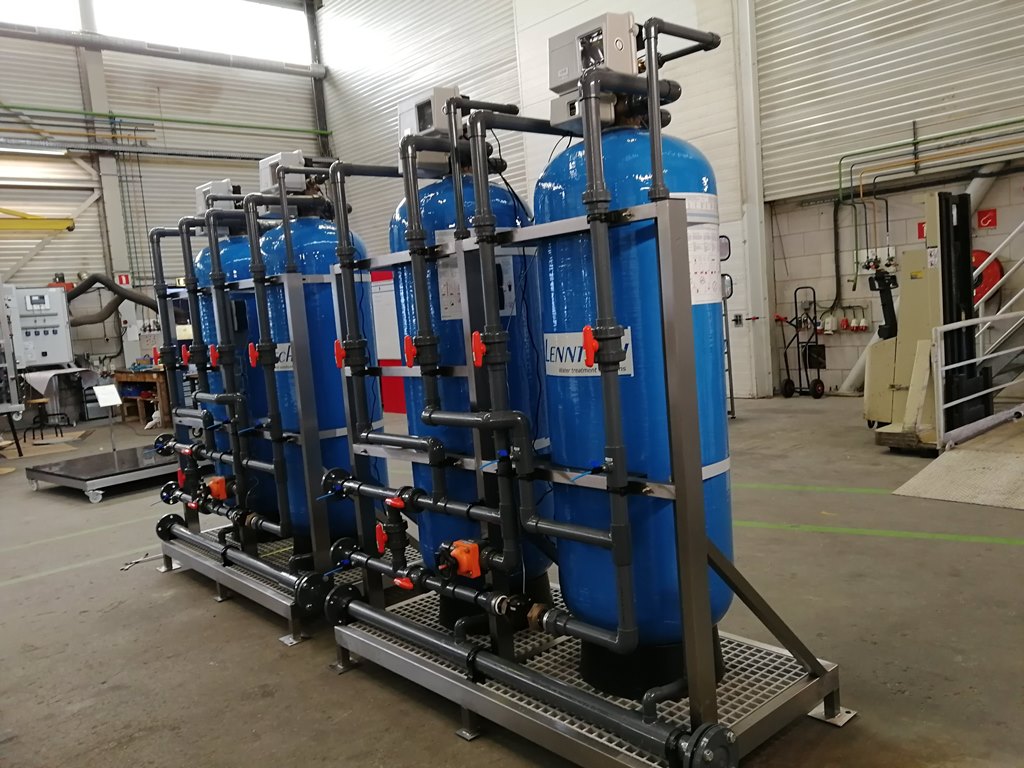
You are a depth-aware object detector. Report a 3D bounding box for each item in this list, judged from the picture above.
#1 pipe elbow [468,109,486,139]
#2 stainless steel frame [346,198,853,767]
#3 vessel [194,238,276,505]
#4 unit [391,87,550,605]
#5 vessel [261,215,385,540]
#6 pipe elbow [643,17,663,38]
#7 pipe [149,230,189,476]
[{"bbox_3d":[-0.103,-0.849,2.611,0.082,0.090,0.062,-9,7,-41],"label":"pipe elbow"},{"bbox_3d":[0.130,0.331,3.097,0.985,1.759,1.851,-9,7,-41],"label":"stainless steel frame"},{"bbox_3d":[-1.632,-0.009,5.137,0.616,1.858,0.616,-9,7,-41],"label":"vessel"},{"bbox_3d":[-0.159,-0.075,3.457,0.616,2.186,0.616,-9,7,-41],"label":"unit"},{"bbox_3d":[-1.050,0.004,4.474,0.616,1.858,0.616,-9,7,-41],"label":"vessel"},{"bbox_3d":[0.372,-0.937,2.100,0.058,0.060,0.046,-9,7,-41],"label":"pipe elbow"},{"bbox_3d":[-2.157,-0.192,5.049,0.081,1.579,0.074,-9,7,-41],"label":"pipe"}]

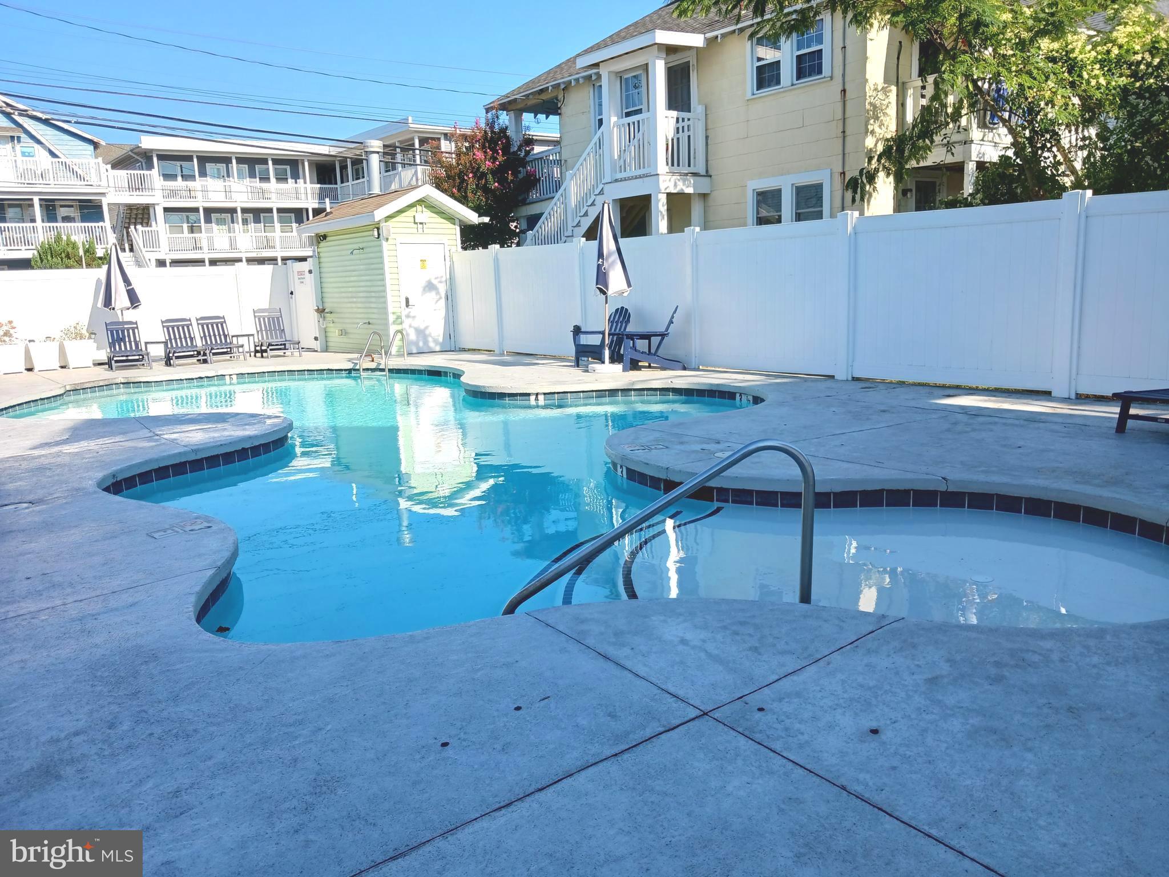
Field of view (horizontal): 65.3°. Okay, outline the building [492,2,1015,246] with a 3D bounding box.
[{"bbox_3d":[4.534,-6.105,18.918,7.600,7.700,12.200,-10,12,-37],"label":"building"}]

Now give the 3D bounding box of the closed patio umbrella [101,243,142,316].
[{"bbox_3d":[-8.765,-2.572,17.300,0.720,2.240,0.720,-10,12,-37],"label":"closed patio umbrella"}]

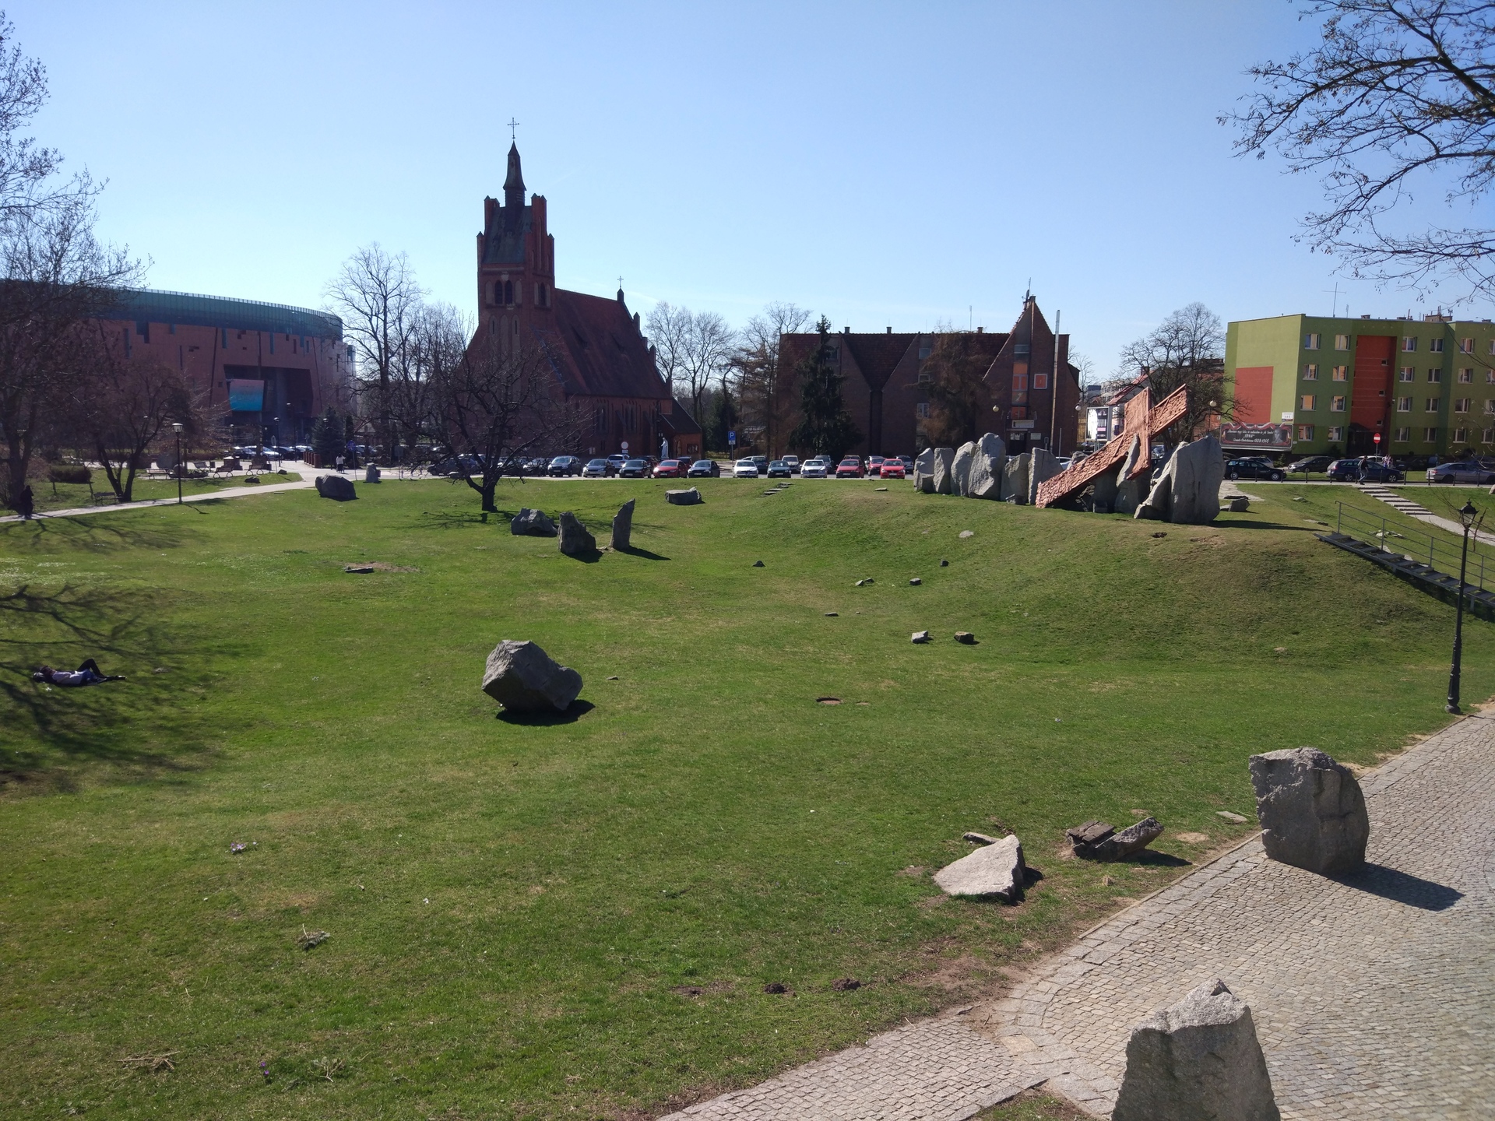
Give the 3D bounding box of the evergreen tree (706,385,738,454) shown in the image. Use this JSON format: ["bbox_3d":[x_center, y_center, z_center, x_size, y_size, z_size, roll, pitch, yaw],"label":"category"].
[{"bbox_3d":[-2.622,-14.451,124.543,3.500,7.062,3.500,1,7,0],"label":"evergreen tree"}]

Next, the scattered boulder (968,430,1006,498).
[{"bbox_3d":[12.118,-4.784,60.865,1.950,3.250,1.600,2,7,11],"label":"scattered boulder"}]

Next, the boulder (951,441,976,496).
[{"bbox_3d":[11.931,-5.050,66.103,1.450,2.950,1.300,2,8,10],"label":"boulder"}]

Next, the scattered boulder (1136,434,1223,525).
[{"bbox_3d":[19.931,-3.769,55.774,3.980,4.030,2.300,3,9,19],"label":"scattered boulder"}]

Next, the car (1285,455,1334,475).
[{"bbox_3d":[41.270,-7.120,87.905,4.200,1.470,1.750,-2,8,-17],"label":"car"}]

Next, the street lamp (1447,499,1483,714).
[{"bbox_3d":[13.699,0.922,23.140,0.390,4.020,0.390,5,9,30],"label":"street lamp"}]

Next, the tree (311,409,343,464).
[{"bbox_3d":[-36.214,-10.560,103.971,2.750,4.950,2.750,-1,7,-19],"label":"tree"}]

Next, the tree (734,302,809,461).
[{"bbox_3d":[2.217,-16.797,113.058,7.200,14.560,6.800,1,7,0],"label":"tree"}]

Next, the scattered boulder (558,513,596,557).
[{"bbox_3d":[-6.170,-1.034,43.754,1.380,1.520,1.000,0,7,-8],"label":"scattered boulder"}]

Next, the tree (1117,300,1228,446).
[{"bbox_3d":[34.401,-14.351,97.853,8.700,12.710,8.800,3,9,19],"label":"tree"}]

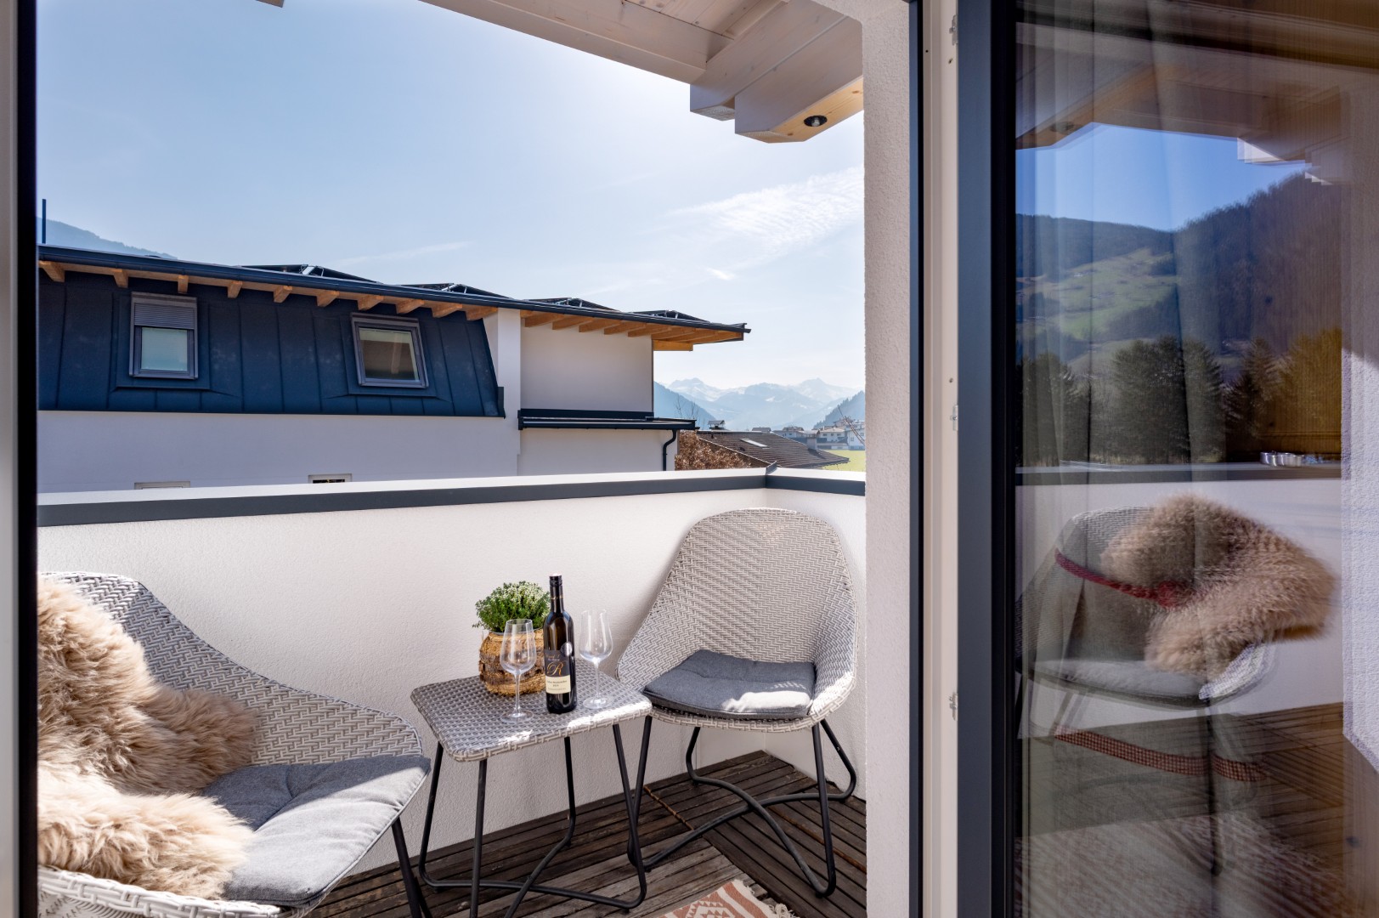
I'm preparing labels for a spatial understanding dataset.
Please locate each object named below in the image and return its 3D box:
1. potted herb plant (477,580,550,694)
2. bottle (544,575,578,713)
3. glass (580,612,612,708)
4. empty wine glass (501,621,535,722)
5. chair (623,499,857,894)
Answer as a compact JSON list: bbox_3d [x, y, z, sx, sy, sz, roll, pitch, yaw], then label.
[{"bbox_3d":[-0.460,0.459,1.794,0.193,0.265,0.188,0,1,0],"label":"potted herb plant"},{"bbox_3d":[-0.311,0.437,1.643,0.073,0.315,0.073,0,1,6],"label":"bottle"},{"bbox_3d":[-0.226,0.484,1.672,0.082,0.220,0.082,0,1,0],"label":"glass"},{"bbox_3d":[-0.399,0.486,1.597,0.083,0.220,0.083,0,1,17],"label":"empty wine glass"},{"bbox_3d":[0.179,0.626,1.996,0.624,0.881,0.619,0,1,17],"label":"chair"}]

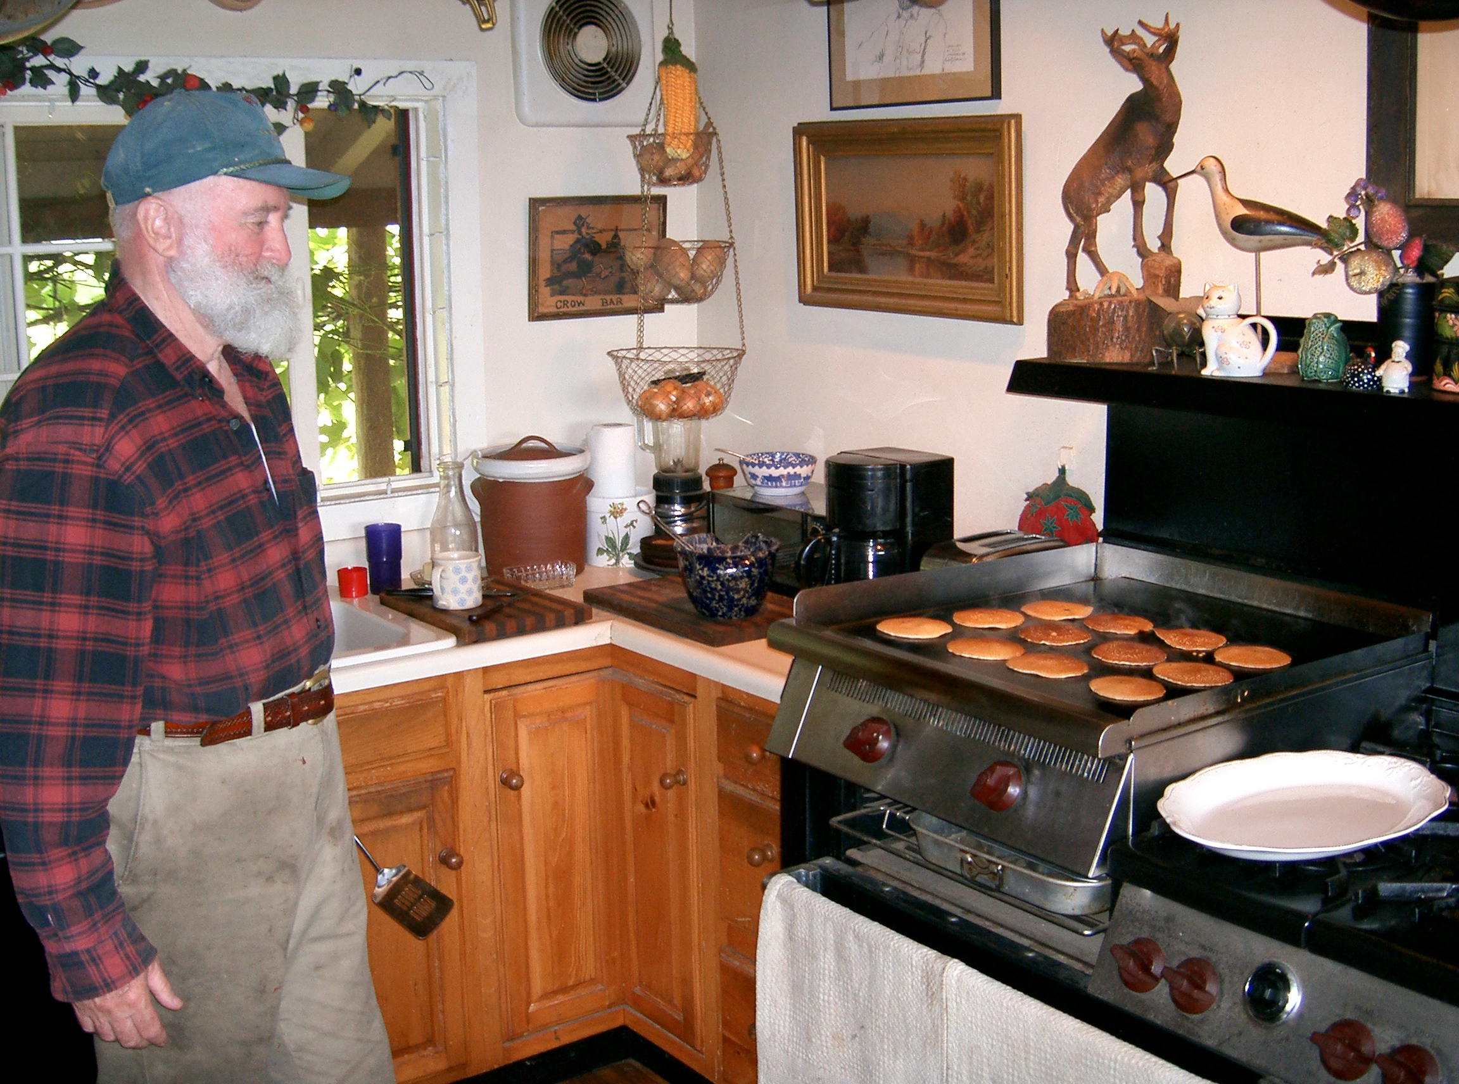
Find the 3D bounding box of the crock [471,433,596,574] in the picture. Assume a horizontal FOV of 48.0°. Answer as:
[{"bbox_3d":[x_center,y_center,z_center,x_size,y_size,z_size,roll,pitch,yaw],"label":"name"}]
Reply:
[{"bbox_3d":[-0.410,-0.082,3.439,0.261,0.287,0.252,-2,11,-7],"label":"crock"}]

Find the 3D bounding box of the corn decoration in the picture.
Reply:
[{"bbox_3d":[-0.095,-0.813,2.990,0.070,0.222,0.065,0,12,0],"label":"corn decoration"}]

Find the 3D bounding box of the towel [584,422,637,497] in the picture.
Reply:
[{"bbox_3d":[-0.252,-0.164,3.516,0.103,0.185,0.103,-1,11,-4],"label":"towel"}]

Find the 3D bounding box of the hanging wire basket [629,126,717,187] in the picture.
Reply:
[{"bbox_3d":[-0.113,-0.760,3.250,0.178,0.112,0.178,0,12,0],"label":"hanging wire basket"}]

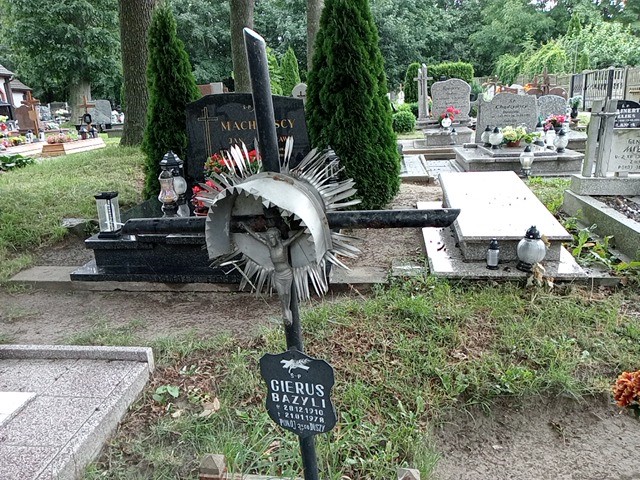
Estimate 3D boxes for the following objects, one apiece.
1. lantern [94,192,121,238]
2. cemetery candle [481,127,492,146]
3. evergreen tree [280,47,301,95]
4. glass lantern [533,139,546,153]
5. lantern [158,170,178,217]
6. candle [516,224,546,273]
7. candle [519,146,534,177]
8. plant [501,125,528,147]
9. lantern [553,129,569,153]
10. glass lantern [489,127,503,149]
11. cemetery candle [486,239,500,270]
[{"bbox_3d":[-1.473,-0.172,3.600,0.130,0.305,0.130,3,18,10],"label":"lantern"},{"bbox_3d":[2.263,-1.392,6.950,0.182,0.283,0.182,0,18,0],"label":"cemetery candle"},{"bbox_3d":[-0.735,-3.838,13.000,0.620,1.950,0.620,0,18,0],"label":"evergreen tree"},{"bbox_3d":[2.861,-1.229,6.750,0.140,0.165,0.140,0,18,0],"label":"glass lantern"},{"bbox_3d":[-1.154,-0.353,3.950,0.145,0.365,0.145,0,18,0],"label":"lantern"},{"bbox_3d":[1.433,0.055,3.500,0.188,0.308,0.188,0,18,0],"label":"candle"},{"bbox_3d":[2.570,-0.966,6.400,0.150,0.390,0.150,0,18,0],"label":"candle"},{"bbox_3d":[2.612,-1.385,6.950,0.320,0.260,0.290,0,18,0],"label":"plant"},{"bbox_3d":[3.127,-1.284,6.700,0.185,0.300,0.185,0,18,0],"label":"lantern"},{"bbox_3d":[2.337,-1.345,6.850,0.180,0.280,0.180,0,18,0],"label":"glass lantern"},{"bbox_3d":[1.180,0.094,3.520,0.078,0.211,0.078,0,18,0],"label":"cemetery candle"}]

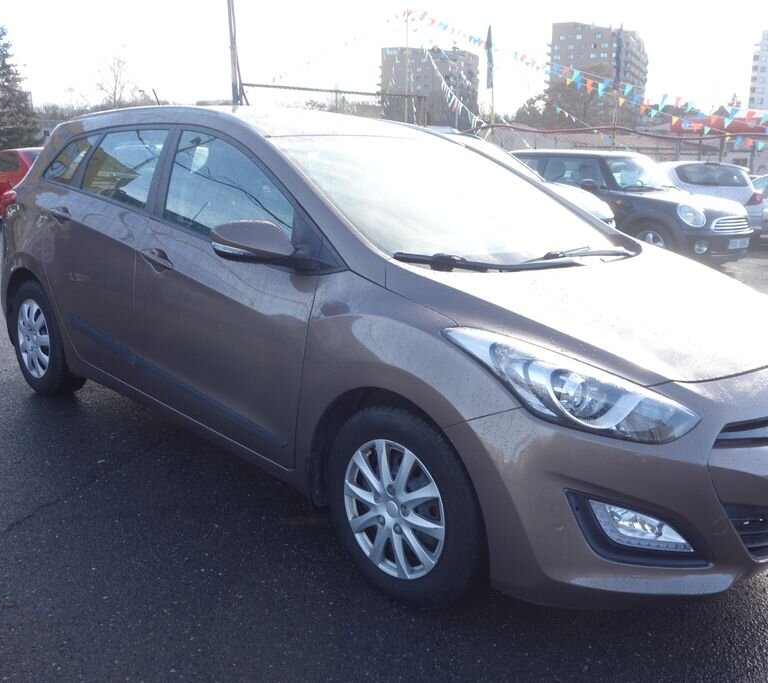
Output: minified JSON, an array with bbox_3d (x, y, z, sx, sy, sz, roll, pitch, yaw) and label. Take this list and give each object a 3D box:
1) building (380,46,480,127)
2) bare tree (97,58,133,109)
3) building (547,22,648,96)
[{"bbox_3d":[15.300,-81.400,274.000,28.000,36.000,18.000,-6,14,-28],"label":"building"},{"bbox_3d":[-25.480,-21.218,76.219,3.600,11.500,3.600,-3,13,-19],"label":"bare tree"},{"bbox_3d":[69.084,-81.510,262.664,27.000,44.000,20.000,6,13,20],"label":"building"}]

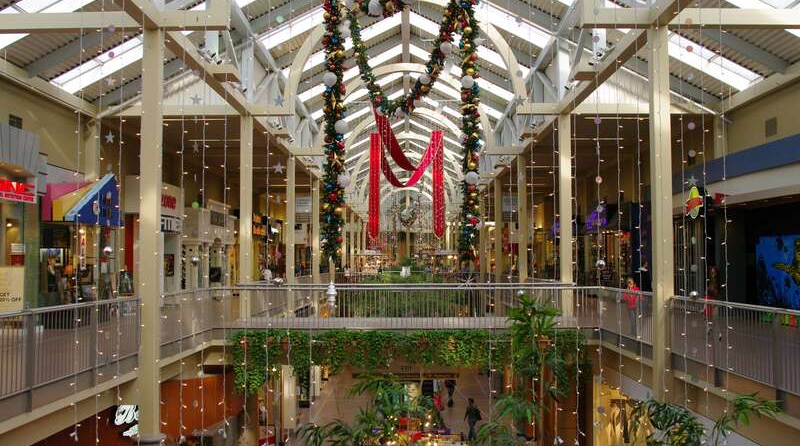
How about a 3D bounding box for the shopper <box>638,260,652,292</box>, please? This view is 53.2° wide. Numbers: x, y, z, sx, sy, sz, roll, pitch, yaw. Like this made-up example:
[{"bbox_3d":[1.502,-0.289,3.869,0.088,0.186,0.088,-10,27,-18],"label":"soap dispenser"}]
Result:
[{"bbox_3d":[7.841,2.030,25.356,0.500,1.710,0.360,-1,-3,18],"label":"shopper"}]

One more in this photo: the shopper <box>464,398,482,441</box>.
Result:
[{"bbox_3d":[2.907,7.835,31.833,0.560,1.670,0.450,1,-3,-26],"label":"shopper"}]

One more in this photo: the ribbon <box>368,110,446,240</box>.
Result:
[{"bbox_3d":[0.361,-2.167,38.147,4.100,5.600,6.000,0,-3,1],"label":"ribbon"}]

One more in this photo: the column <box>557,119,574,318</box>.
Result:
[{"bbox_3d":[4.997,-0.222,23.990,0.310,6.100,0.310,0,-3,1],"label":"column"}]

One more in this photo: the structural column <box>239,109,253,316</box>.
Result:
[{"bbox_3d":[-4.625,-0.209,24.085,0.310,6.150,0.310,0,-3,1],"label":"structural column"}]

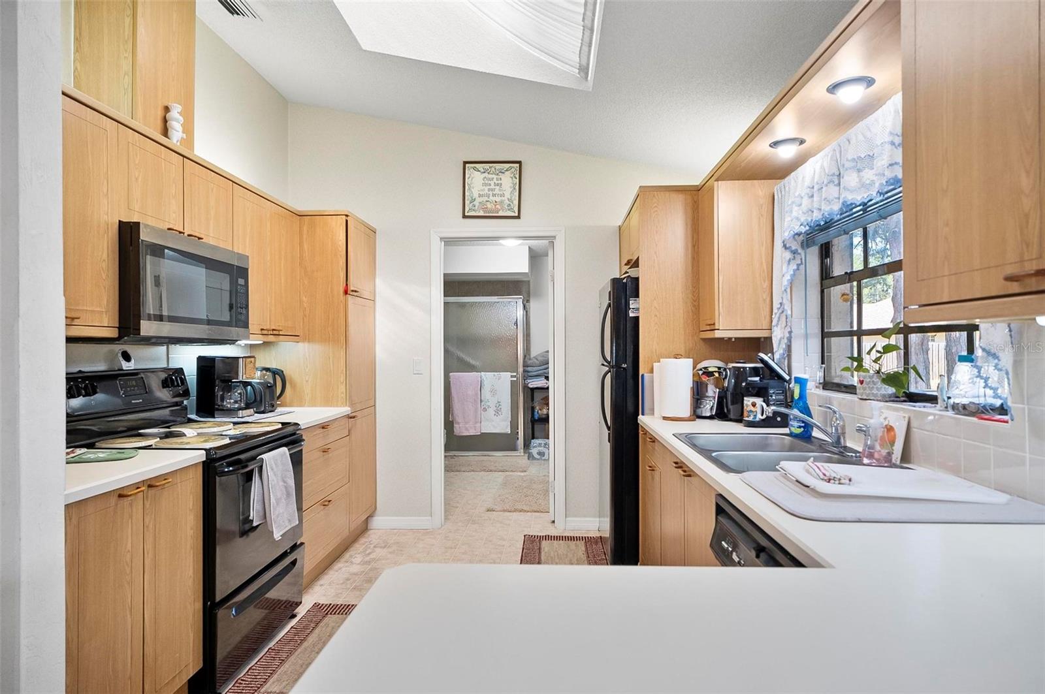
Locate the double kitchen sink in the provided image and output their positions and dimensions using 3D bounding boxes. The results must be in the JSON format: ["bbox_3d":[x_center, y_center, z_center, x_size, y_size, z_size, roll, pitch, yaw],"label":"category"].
[{"bbox_3d":[0.906,0.456,1.959,0.571,0.184,0.785,0,0,3],"label":"double kitchen sink"}]

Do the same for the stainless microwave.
[{"bbox_3d":[-1.587,-0.242,2.406,0.403,0.433,0.724,0,0,3],"label":"stainless microwave"}]

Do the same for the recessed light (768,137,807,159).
[{"bbox_3d":[1.066,-0.801,2.220,0.126,0.060,0.125,0,0,3],"label":"recessed light"}]

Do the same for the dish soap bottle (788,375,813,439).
[{"bbox_3d":[1.143,0.241,2.273,0.056,0.255,0.087,0,0,-30],"label":"dish soap bottle"}]

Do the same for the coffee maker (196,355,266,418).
[{"bbox_3d":[-1.598,0.216,3.023,0.286,0.325,0.173,0,0,3],"label":"coffee maker"}]

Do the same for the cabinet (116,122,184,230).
[{"bbox_3d":[-1.642,-0.643,2.226,0.316,0.367,0.363,0,0,3],"label":"cabinet"}]

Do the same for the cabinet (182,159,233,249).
[{"bbox_3d":[-1.621,-0.642,2.591,0.316,0.367,0.368,0,0,3],"label":"cabinet"}]

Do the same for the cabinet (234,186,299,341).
[{"bbox_3d":[-1.601,-0.426,3.152,0.327,0.788,0.734,0,0,3],"label":"cabinet"}]

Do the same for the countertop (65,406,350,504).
[{"bbox_3d":[-1.470,0.406,2.467,0.658,0.032,2.081,0,0,3],"label":"countertop"}]

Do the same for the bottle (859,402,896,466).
[{"bbox_3d":[1.137,0.275,1.784,0.085,0.205,0.095,0,0,-42],"label":"bottle"}]

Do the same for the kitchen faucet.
[{"bbox_3d":[1.034,0.284,1.968,0.296,0.162,0.255,0,0,3],"label":"kitchen faucet"}]

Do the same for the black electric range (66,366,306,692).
[{"bbox_3d":[-1.429,0.714,2.379,0.707,1.223,0.698,0,0,3],"label":"black electric range"}]

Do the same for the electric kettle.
[{"bbox_3d":[-1.533,0.251,3.318,0.230,0.257,0.168,0,0,3],"label":"electric kettle"}]

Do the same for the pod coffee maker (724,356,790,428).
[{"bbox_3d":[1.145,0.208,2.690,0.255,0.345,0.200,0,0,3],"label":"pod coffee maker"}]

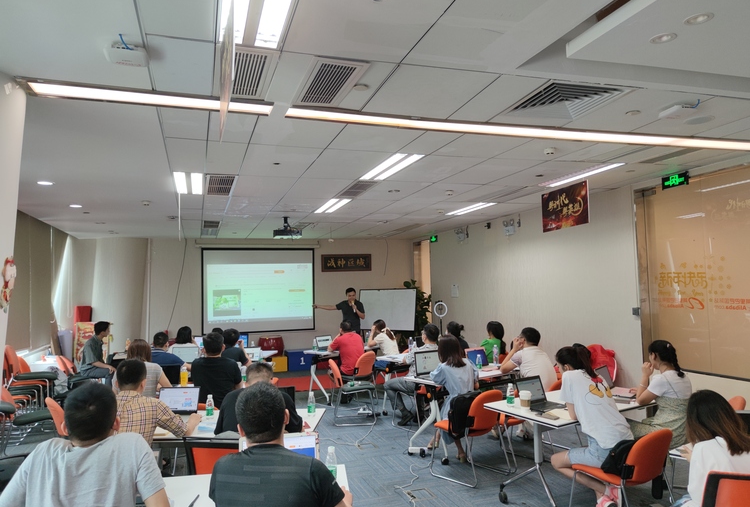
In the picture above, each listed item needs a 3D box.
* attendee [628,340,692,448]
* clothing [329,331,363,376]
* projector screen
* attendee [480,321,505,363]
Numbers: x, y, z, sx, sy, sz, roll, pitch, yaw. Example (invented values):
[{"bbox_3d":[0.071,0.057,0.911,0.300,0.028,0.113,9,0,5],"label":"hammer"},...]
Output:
[{"bbox_3d":[2.061,1.254,3.718,0.480,1.220,0.800,1,-4,-33],"label":"attendee"},{"bbox_3d":[-0.412,1.514,7.800,0.500,0.640,0.420,1,-5,-38],"label":"clothing"},{"bbox_3d":[-2.458,0.802,11.228,2.360,1.760,0.040,-1,-4,-19],"label":"projector screen"},{"bbox_3d":[1.550,1.516,6.976,0.470,1.200,0.750,2,-5,-44],"label":"attendee"}]

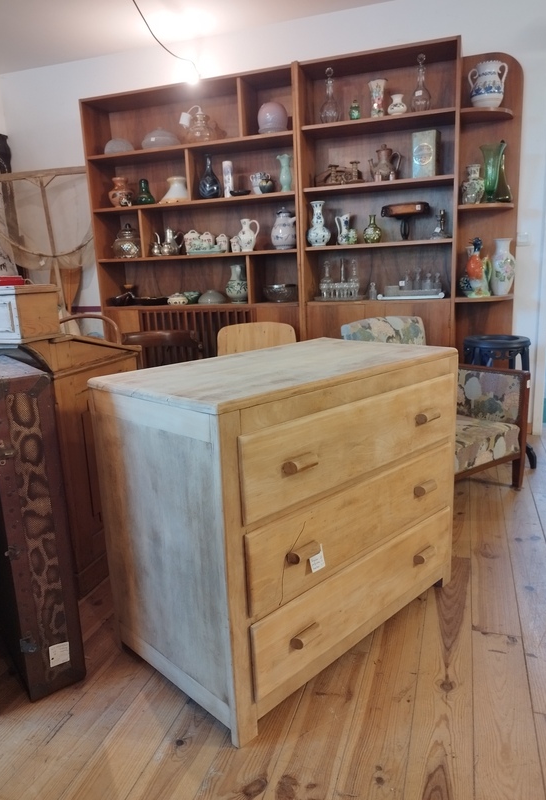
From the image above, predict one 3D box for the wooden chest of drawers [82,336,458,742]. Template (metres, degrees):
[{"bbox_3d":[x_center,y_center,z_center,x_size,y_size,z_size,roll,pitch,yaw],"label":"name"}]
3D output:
[{"bbox_3d":[0.066,0.283,1.679,0.955,0.801,0.566,-14,17,-43],"label":"wooden chest of drawers"}]

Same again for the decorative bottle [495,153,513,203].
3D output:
[{"bbox_3d":[1.270,-1.251,3.079,0.121,0.338,0.121,2,14,18],"label":"decorative bottle"}]

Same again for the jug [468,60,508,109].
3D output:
[{"bbox_3d":[1.199,-1.745,3.094,0.196,0.232,0.166,2,13,18],"label":"jug"}]

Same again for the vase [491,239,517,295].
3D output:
[{"bbox_3d":[1.306,-0.753,3.144,0.132,0.313,0.132,2,14,18],"label":"vase"}]

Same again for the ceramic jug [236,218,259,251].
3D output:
[{"bbox_3d":[-0.157,-1.069,3.620,0.151,0.214,0.124,2,13,18],"label":"ceramic jug"}]

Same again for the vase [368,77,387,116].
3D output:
[{"bbox_3d":[0.619,-1.757,3.271,0.106,0.221,0.106,2,13,18],"label":"vase"}]

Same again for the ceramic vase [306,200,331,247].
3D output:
[{"bbox_3d":[0.281,-1.064,3.370,0.146,0.272,0.146,2,14,18],"label":"ceramic vase"}]

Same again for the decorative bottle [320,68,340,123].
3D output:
[{"bbox_3d":[0.345,-1.792,3.304,0.123,0.338,0.123,2,13,18],"label":"decorative bottle"}]

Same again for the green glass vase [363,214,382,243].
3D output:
[{"bbox_3d":[0.617,-1.048,3.421,0.105,0.176,0.105,2,13,18],"label":"green glass vase"}]

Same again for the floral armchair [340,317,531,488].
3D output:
[{"bbox_3d":[0.768,0.032,2.747,0.648,0.815,0.670,-11,15,-32],"label":"floral armchair"}]

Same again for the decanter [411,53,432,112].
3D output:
[{"bbox_3d":[0.852,-1.802,3.184,0.106,0.328,0.106,2,13,18],"label":"decanter"}]

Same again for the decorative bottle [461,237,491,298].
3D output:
[{"bbox_3d":[1.155,-0.749,3.126,0.146,0.327,0.110,-5,13,-10],"label":"decorative bottle"}]

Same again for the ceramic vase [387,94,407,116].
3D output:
[{"bbox_3d":[0.686,-1.612,3.051,0.104,0.124,0.104,2,14,18],"label":"ceramic vase"}]

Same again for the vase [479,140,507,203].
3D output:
[{"bbox_3d":[1.186,-1.222,3.011,0.140,0.319,0.140,2,14,18],"label":"vase"}]

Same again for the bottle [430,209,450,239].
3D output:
[{"bbox_3d":[0.985,-1.024,3.259,0.119,0.177,0.114,2,13,18],"label":"bottle"}]

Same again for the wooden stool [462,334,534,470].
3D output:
[{"bbox_3d":[1.219,0.009,3.015,0.400,0.703,0.400,2,13,18],"label":"wooden stool"}]

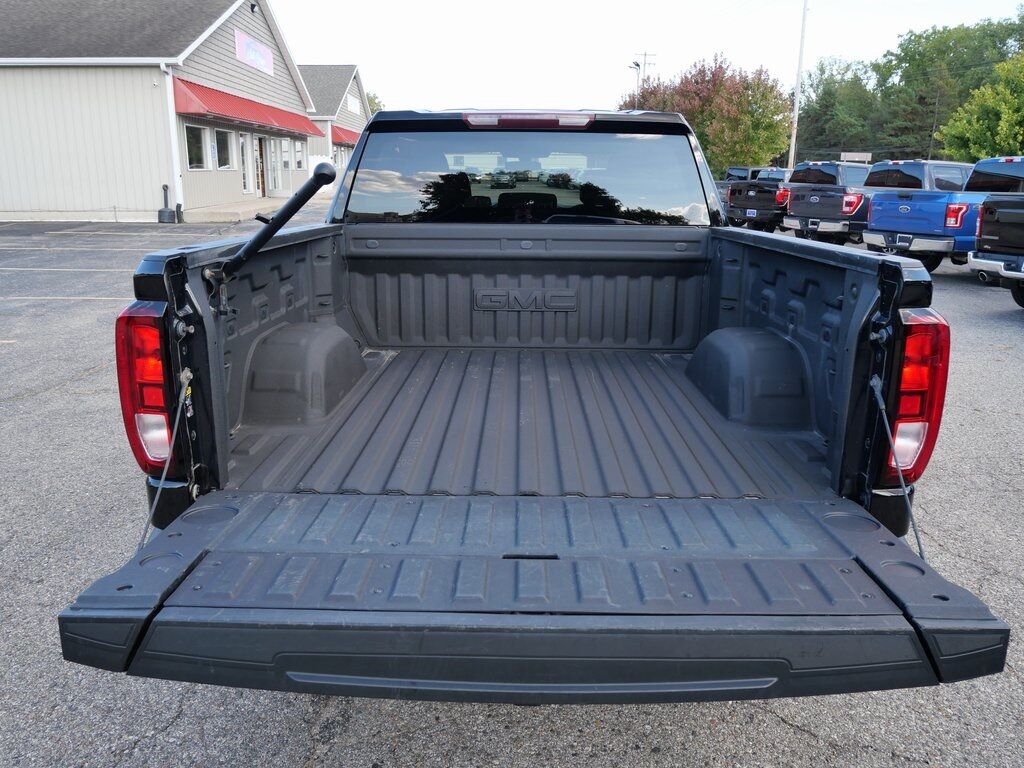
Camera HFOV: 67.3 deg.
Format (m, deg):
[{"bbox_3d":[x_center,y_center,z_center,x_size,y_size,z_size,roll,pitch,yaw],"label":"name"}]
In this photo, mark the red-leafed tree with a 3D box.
[{"bbox_3d":[9.708,-12.670,39.025,8.705,7.339,8.096,0,15,0],"label":"red-leafed tree"}]

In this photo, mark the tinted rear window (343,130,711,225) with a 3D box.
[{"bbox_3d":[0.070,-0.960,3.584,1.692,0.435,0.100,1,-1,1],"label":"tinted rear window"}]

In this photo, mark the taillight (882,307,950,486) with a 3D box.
[{"bbox_3d":[0.922,0.036,1.812,0.155,0.410,0.200,1,14,1],"label":"taillight"}]

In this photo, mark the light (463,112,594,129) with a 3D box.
[{"bbox_3d":[0.078,-1.238,3.612,0.620,0.070,0.070,1,14,1],"label":"light"}]

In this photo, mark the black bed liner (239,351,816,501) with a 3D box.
[{"bbox_3d":[0.052,0.054,2.698,1.600,0.080,1.770,1,14,1],"label":"black bed liner"}]

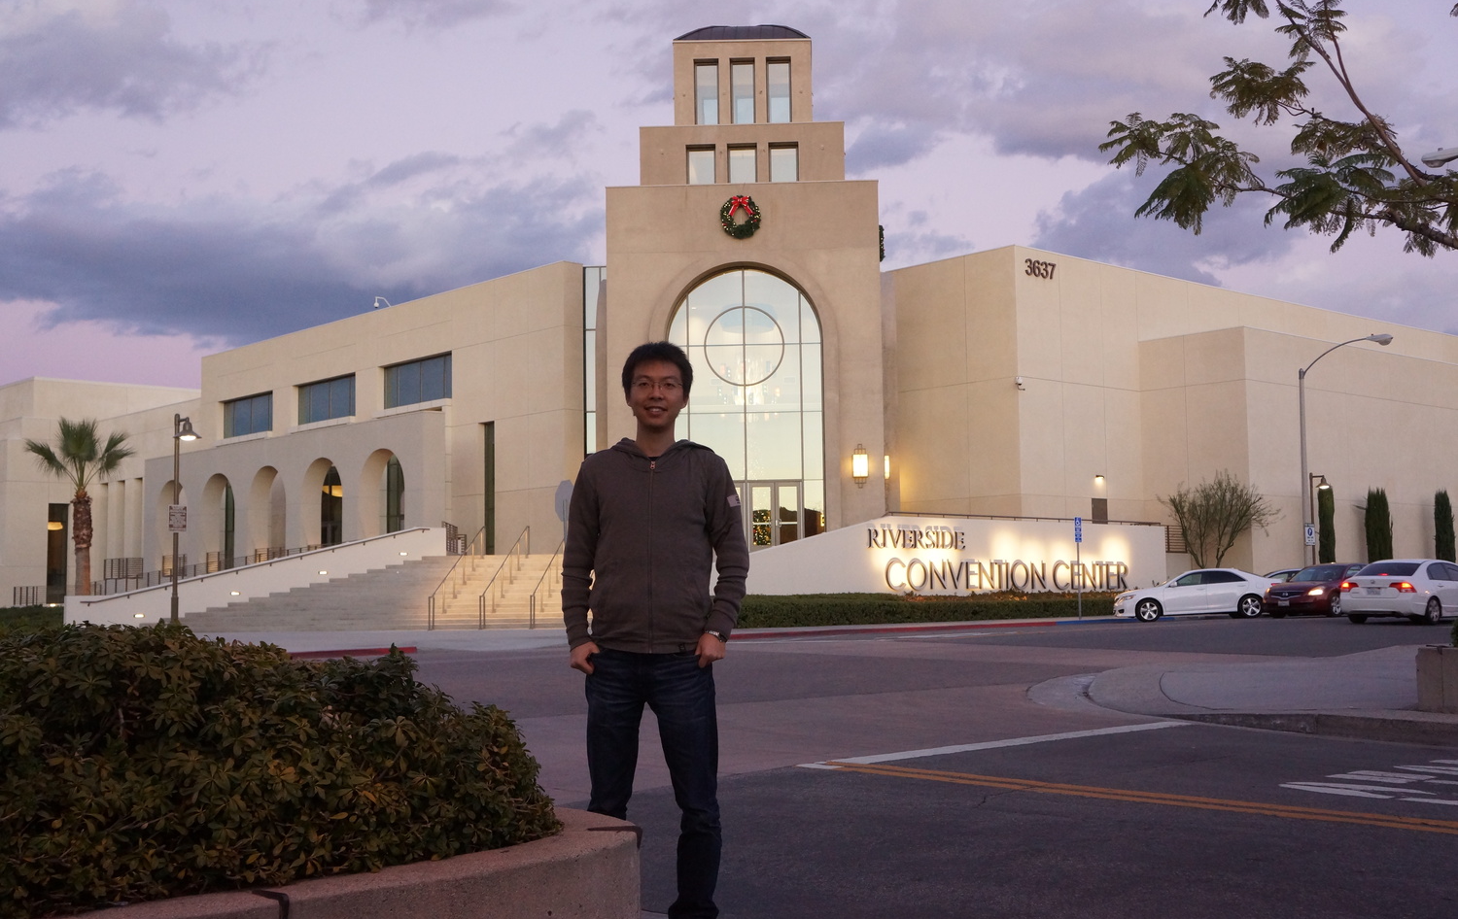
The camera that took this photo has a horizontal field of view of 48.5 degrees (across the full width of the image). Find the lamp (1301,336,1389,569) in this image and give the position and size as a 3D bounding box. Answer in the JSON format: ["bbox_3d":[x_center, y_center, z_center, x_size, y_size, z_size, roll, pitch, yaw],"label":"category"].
[{"bbox_3d":[19.846,0.494,52.018,0.360,8.712,3.410,3,-6,-42],"label":"lamp"}]

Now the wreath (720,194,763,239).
[{"bbox_3d":[0.437,-8.676,58.039,1.470,1.530,0.300,-1,-5,3],"label":"wreath"}]

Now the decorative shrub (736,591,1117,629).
[{"bbox_3d":[5.967,4.278,46.750,18.500,0.780,2.200,3,-6,-42],"label":"decorative shrub"}]

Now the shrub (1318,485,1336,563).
[{"bbox_3d":[23.275,3.313,62.939,0.660,4.600,0.660,3,-6,-42],"label":"shrub"}]

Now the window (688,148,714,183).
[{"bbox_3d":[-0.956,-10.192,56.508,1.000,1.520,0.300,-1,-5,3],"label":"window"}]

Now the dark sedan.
[{"bbox_3d":[15.951,3.469,42.860,4.820,1.470,1.800,3,-6,-41],"label":"dark sedan"}]

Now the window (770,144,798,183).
[{"bbox_3d":[2.025,-10.872,59.728,1.080,1.620,0.250,-1,-5,3],"label":"window"}]

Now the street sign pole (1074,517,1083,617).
[{"bbox_3d":[9.866,3.072,45.700,0.300,2.897,0.070,3,-6,-42],"label":"street sign pole"}]

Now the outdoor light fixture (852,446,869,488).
[{"bbox_3d":[4.638,0.241,57.109,0.560,1.560,0.320,-1,-5,3],"label":"outdoor light fixture"}]

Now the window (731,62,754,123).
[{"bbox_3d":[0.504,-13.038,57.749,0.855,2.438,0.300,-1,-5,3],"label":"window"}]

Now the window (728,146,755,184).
[{"bbox_3d":[0.510,-10.846,59.798,1.080,1.620,0.250,-1,-5,3],"label":"window"}]

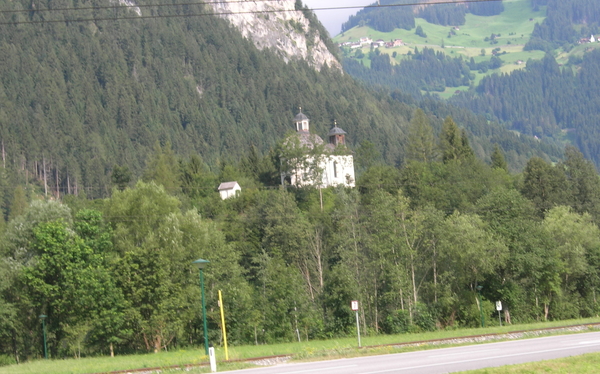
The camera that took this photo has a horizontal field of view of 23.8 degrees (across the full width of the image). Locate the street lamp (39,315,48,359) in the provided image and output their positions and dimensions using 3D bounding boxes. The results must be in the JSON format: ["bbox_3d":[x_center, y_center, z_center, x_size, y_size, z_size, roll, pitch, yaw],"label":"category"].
[{"bbox_3d":[-26.722,15.704,149.000,0.800,4.650,0.800,-4,-6,0],"label":"street lamp"}]

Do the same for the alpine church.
[{"bbox_3d":[3.078,-6.332,250.000,11.000,14.000,7.800,-1,-7,-31],"label":"alpine church"}]

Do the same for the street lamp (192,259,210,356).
[{"bbox_3d":[-4.612,5.788,68.500,0.800,4.680,0.800,-4,-6,0],"label":"street lamp"}]

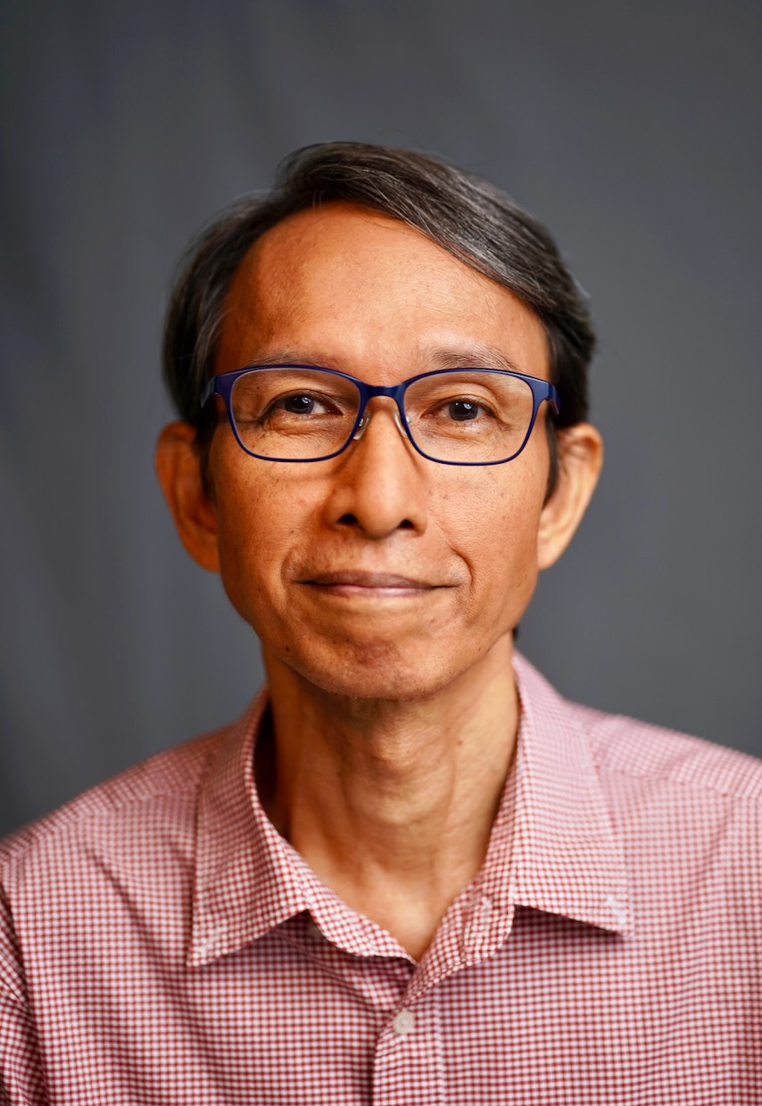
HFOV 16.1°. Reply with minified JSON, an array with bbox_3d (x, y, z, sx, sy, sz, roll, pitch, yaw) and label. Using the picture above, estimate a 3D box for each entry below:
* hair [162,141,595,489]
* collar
[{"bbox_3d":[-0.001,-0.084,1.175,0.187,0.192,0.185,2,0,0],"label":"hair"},{"bbox_3d":[0.012,0.111,1.200,0.190,0.135,0.155,-2,0,-5],"label":"collar"}]

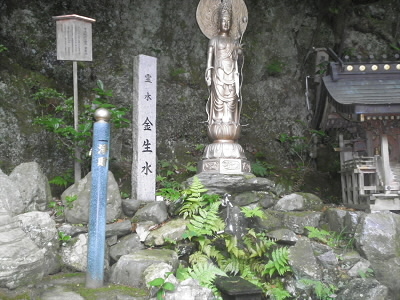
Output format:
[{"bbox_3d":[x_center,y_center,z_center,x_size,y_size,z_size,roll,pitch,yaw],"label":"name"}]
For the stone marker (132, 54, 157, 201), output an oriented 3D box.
[{"bbox_3d":[-0.582,-0.225,4.600,0.190,1.526,0.190,3,-7,-27],"label":"stone marker"}]

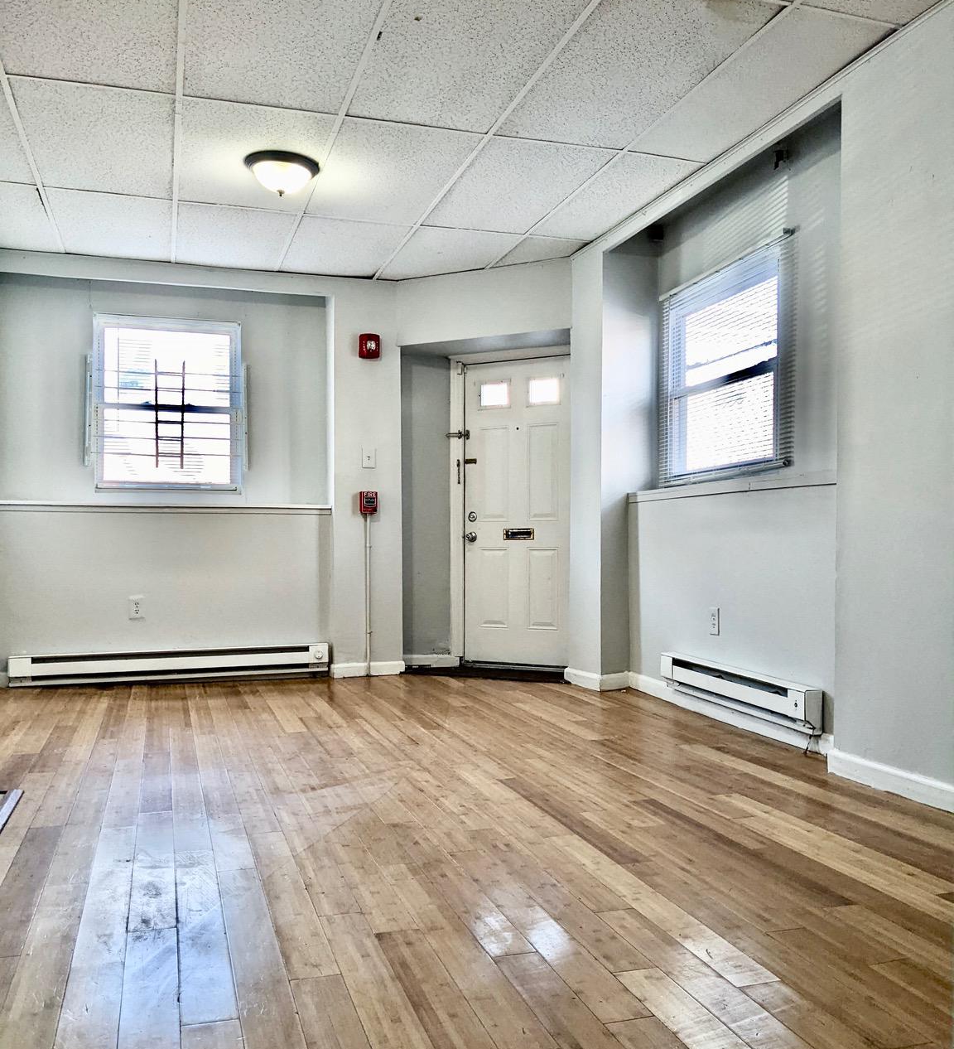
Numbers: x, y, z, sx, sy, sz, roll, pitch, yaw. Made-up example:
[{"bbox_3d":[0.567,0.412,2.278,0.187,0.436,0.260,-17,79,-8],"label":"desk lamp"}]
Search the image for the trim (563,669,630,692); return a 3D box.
[{"bbox_3d":[0.693,0.886,5.750,0.230,0.089,0.500,0,-1,-17],"label":"trim"}]

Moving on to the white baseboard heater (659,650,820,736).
[{"bbox_3d":[1.145,0.742,4.480,0.073,0.173,1.280,0,-1,-15],"label":"white baseboard heater"}]

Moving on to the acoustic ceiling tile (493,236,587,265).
[{"bbox_3d":[0.357,-1.592,5.824,0.404,0.018,0.686,0,-1,-17],"label":"acoustic ceiling tile"}]

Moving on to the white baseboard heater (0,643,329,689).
[{"bbox_3d":[-1.812,0.832,5.971,1.830,0.177,0.070,0,-1,-19],"label":"white baseboard heater"}]

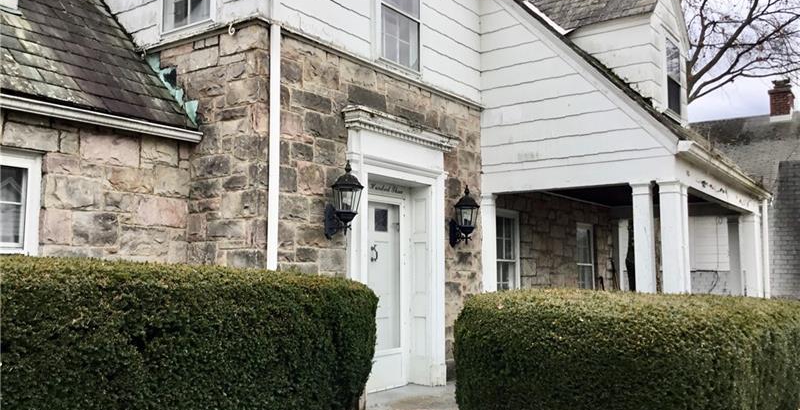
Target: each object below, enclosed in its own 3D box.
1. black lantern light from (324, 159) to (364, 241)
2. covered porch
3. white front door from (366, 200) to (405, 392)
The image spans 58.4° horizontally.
[{"bbox_3d":[-0.500,-0.036,6.667,0.355,0.709,0.286,-4,-7,35],"label":"black lantern light"},{"bbox_3d":[3.748,1.016,10.648,2.640,2.738,5.664,-4,-7,35],"label":"covered porch"},{"bbox_3d":[-0.243,0.961,7.778,0.079,2.059,0.985,-4,-7,35],"label":"white front door"}]

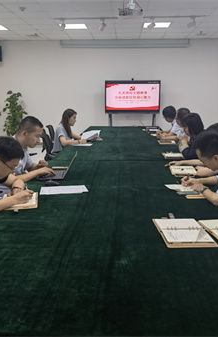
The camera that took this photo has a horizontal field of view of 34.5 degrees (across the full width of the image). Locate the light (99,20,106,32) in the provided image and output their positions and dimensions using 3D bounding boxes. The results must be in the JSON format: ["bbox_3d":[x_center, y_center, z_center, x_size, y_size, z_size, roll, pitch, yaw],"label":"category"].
[{"bbox_3d":[-0.123,-2.775,6.832,0.110,0.220,0.150,-11,16,-41],"label":"light"}]

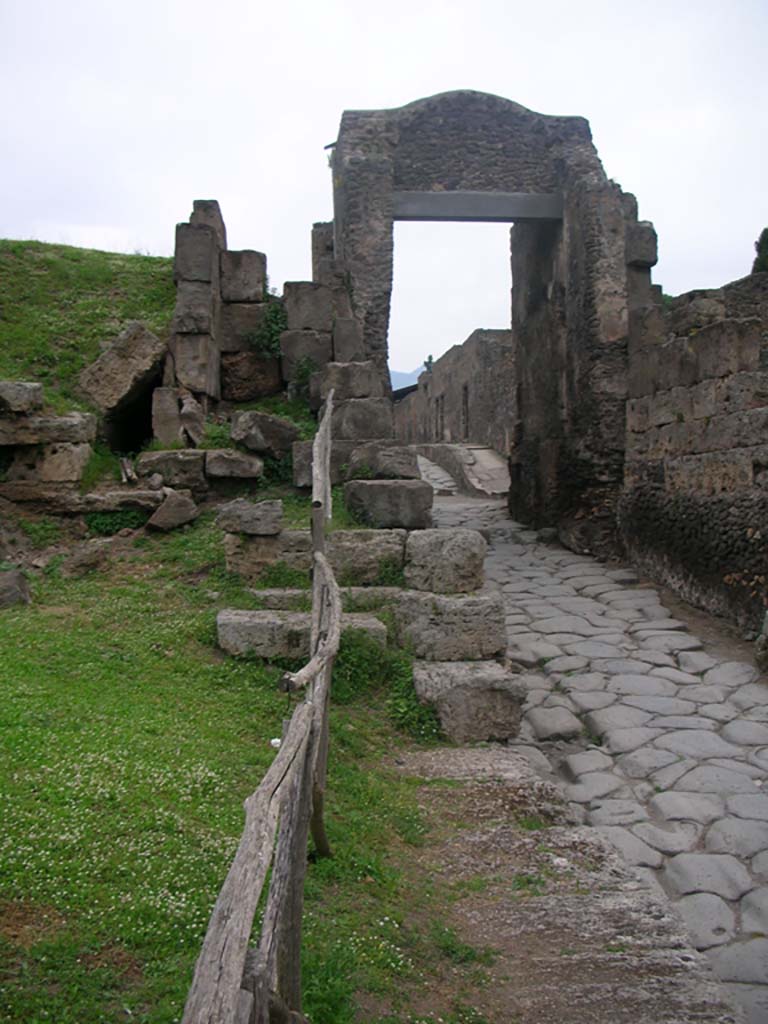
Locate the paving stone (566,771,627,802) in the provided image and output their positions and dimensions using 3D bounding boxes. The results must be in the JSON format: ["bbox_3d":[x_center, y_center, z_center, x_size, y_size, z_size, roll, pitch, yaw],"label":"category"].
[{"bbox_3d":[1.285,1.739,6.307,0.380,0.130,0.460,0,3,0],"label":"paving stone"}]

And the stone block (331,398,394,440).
[{"bbox_3d":[-0.338,-1.176,13.349,0.854,0.540,0.700,0,1,-3],"label":"stone block"}]

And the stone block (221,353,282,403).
[{"bbox_3d":[-1.833,-1.866,14.525,0.850,0.658,0.650,0,1,-3],"label":"stone block"}]

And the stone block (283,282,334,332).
[{"bbox_3d":[-1.171,-3.126,16.174,0.780,0.760,0.750,0,1,-3],"label":"stone block"}]

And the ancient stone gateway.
[{"bbox_3d":[1.502,-2.616,14.600,4.100,6.000,2.300,0,1,-7],"label":"ancient stone gateway"}]

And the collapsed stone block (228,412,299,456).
[{"bbox_3d":[-1.539,-0.986,13.297,0.800,0.460,0.600,18,-1,-9],"label":"collapsed stone block"}]

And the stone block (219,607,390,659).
[{"bbox_3d":[-0.633,0.941,7.950,1.260,0.360,0.500,0,1,-3],"label":"stone block"}]

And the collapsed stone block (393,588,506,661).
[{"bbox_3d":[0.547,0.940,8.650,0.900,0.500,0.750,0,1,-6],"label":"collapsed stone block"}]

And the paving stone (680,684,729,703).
[{"bbox_3d":[2.503,1.494,8.109,0.399,0.150,0.420,0,7,-3],"label":"paving stone"}]

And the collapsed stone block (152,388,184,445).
[{"bbox_3d":[-2.855,-1.244,13.825,0.380,0.760,0.450,0,1,-3],"label":"collapsed stone block"}]

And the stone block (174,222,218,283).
[{"bbox_3d":[-2.365,-3.216,13.124,0.457,0.717,0.650,0,1,-3],"label":"stone block"}]

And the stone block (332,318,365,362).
[{"bbox_3d":[-0.472,-2.226,13.650,0.388,0.544,0.500,0,1,-3],"label":"stone block"}]

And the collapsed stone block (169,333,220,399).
[{"bbox_3d":[-2.366,-1.824,13.049,0.466,0.748,0.700,0,1,-3],"label":"collapsed stone block"}]

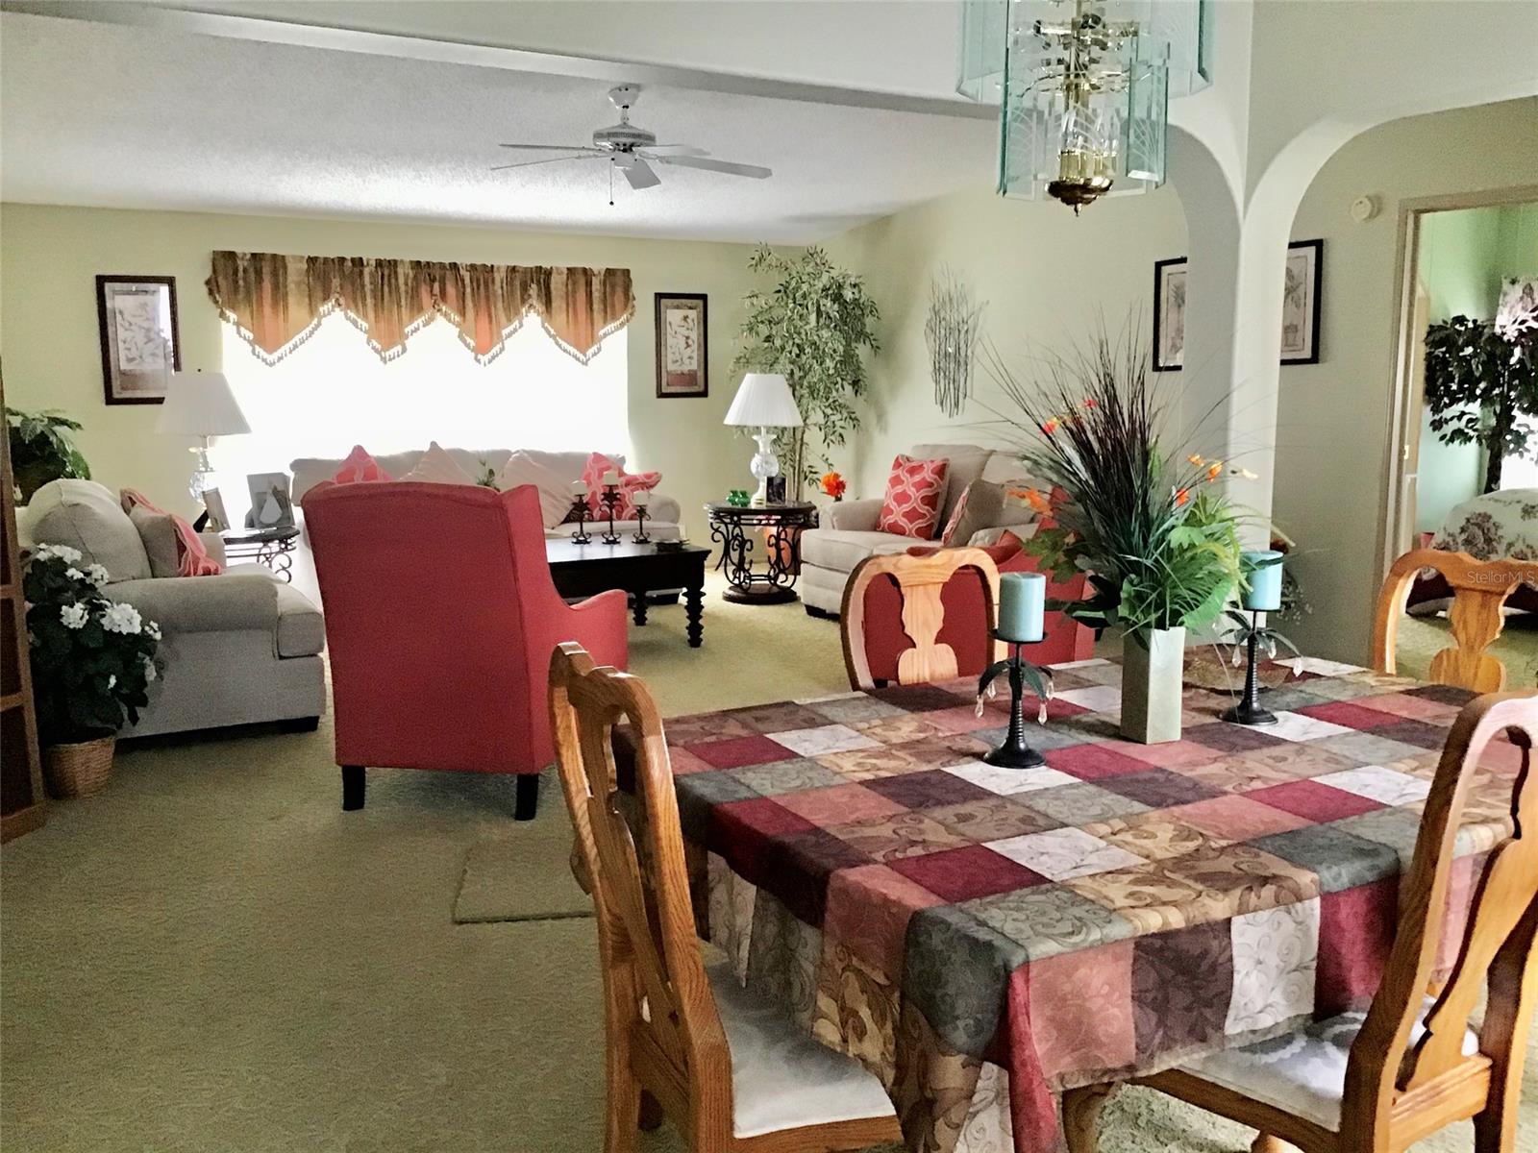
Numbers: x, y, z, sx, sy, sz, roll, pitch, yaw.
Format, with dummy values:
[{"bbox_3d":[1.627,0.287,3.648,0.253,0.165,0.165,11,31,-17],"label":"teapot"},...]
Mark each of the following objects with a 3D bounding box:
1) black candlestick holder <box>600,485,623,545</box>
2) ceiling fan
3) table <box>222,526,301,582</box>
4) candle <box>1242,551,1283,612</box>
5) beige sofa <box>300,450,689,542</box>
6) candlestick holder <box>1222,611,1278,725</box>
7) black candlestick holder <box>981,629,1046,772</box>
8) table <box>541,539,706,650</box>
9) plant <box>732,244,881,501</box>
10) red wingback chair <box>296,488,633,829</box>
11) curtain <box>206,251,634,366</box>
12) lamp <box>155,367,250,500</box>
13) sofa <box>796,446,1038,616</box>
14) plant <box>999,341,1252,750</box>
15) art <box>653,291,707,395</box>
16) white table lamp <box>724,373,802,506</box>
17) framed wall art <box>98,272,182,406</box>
[{"bbox_3d":[-0.851,-0.335,7.425,0.123,0.309,0.123,0,8,0],"label":"black candlestick holder"},{"bbox_3d":[-0.607,-1.917,5.862,1.310,0.340,1.310,-4,9,-28],"label":"ceiling fan"},{"bbox_3d":[-2.803,0.044,7.311,0.680,0.565,0.680,-5,10,-30],"label":"table"},{"bbox_3d":[0.928,0.007,2.588,0.078,0.105,0.078,-5,10,-30],"label":"candle"},{"bbox_3d":[-1.675,-0.276,8.223,2.180,0.930,0.994,-5,10,-30],"label":"beige sofa"},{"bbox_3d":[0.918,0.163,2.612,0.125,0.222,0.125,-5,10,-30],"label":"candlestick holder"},{"bbox_3d":[0.421,0.205,2.333,0.122,0.222,0.122,0,9,0],"label":"black candlestick holder"},{"bbox_3d":[-1.020,0.113,7.105,1.235,0.494,0.795,-5,10,-30],"label":"table"},{"bbox_3d":[0.247,-1.156,9.615,0.950,2.281,0.850,-4,9,-28],"label":"plant"},{"bbox_3d":[-0.998,0.192,4.609,0.770,1.060,0.870,2,8,11],"label":"red wingback chair"},{"bbox_3d":[-2.102,-1.664,8.719,2.677,0.657,0.130,-4,9,-28],"label":"curtain"},{"bbox_3d":[-2.979,-0.662,7.284,0.480,0.830,0.480,-5,10,-30],"label":"lamp"},{"bbox_3d":[0.992,-0.206,7.640,1.037,0.966,1.676,-5,10,-30],"label":"sofa"},{"bbox_3d":[0.591,-0.066,2.322,0.420,0.699,0.400,-4,9,-28],"label":"plant"},{"bbox_3d":[-0.611,-1.602,9.586,0.401,0.720,0.035,-4,9,-28],"label":"art"},{"bbox_3d":[-0.033,-0.832,8.418,0.476,0.818,0.476,0,8,0],"label":"white table lamp"},{"bbox_3d":[-3.642,-1.367,7.987,0.417,0.739,0.035,-4,9,-28],"label":"framed wall art"}]

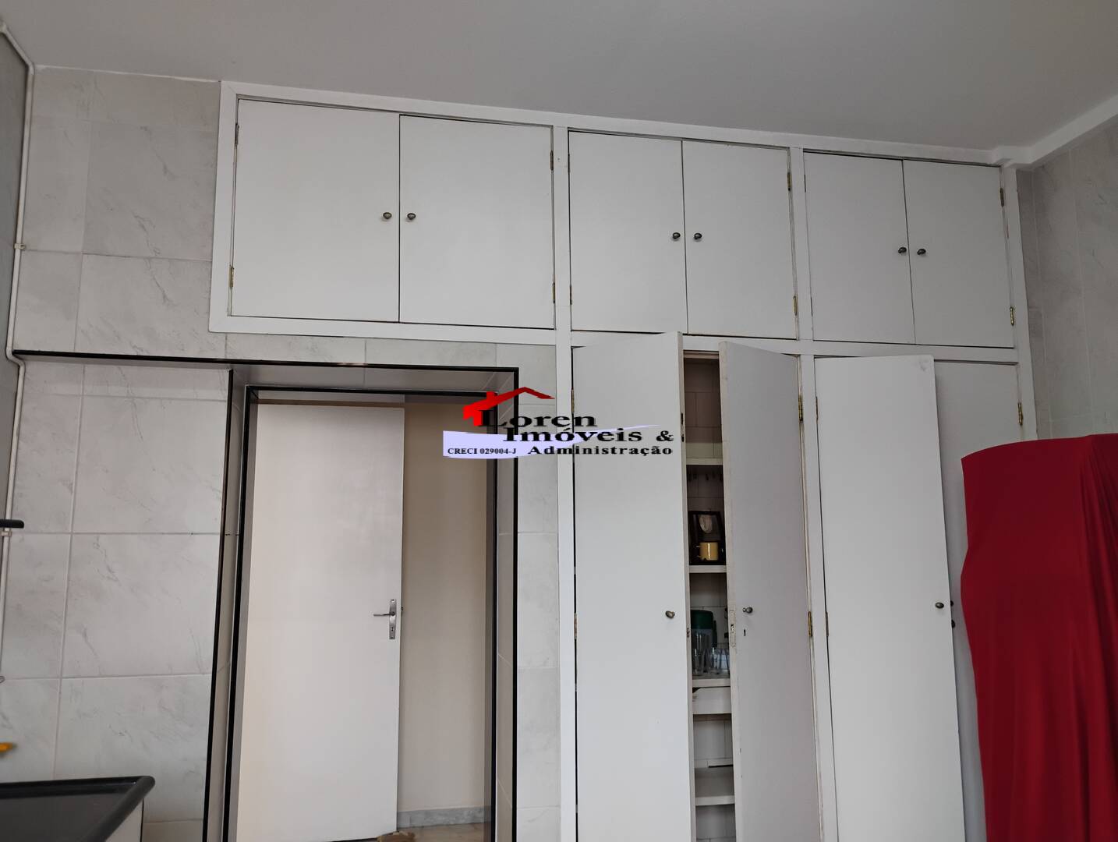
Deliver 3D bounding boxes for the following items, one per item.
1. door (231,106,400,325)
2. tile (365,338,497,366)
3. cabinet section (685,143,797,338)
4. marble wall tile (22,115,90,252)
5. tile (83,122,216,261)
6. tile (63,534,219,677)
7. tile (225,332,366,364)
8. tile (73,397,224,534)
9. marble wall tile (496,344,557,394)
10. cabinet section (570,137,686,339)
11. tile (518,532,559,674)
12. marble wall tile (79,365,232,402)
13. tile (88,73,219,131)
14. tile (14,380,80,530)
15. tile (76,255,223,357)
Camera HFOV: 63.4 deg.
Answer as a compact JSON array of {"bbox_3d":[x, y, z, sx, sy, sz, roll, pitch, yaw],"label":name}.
[{"bbox_3d":[-0.822,-0.718,3.102,0.544,0.763,0.030,1,-9,-11],"label":"door"},{"bbox_3d":[-0.444,-0.235,3.161,0.452,0.084,0.020,1,-9,-11],"label":"tile"},{"bbox_3d":[0.681,-0.688,3.456,0.427,0.763,0.040,1,-9,-11],"label":"cabinet section"},{"bbox_3d":[-1.670,-0.779,3.006,0.198,0.460,0.020,1,-9,-11],"label":"marble wall tile"},{"bbox_3d":[-1.357,-0.761,3.017,0.402,0.459,0.020,1,-9,-11],"label":"tile"},{"bbox_3d":[-1.350,0.597,2.944,0.453,0.453,0.020,1,-9,-11],"label":"tile"},{"bbox_3d":[-0.890,-0.243,3.076,0.456,0.088,0.020,1,-9,-11],"label":"tile"},{"bbox_3d":[-1.349,0.147,3.001,0.452,0.450,0.020,1,-9,-11],"label":"tile"},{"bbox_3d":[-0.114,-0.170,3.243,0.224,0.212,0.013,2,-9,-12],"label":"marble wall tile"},{"bbox_3d":[0.254,-0.695,3.375,0.438,0.757,0.040,1,-9,-11],"label":"cabinet section"},{"bbox_3d":[-0.073,0.604,3.071,0.137,0.446,0.020,1,-9,-11],"label":"tile"},{"bbox_3d":[-1.351,-0.127,3.053,0.461,0.115,0.020,1,-9,-11],"label":"marble wall tile"},{"bbox_3d":[-1.360,-1.077,3.064,0.401,0.180,0.020,1,-9,-11],"label":"tile"},{"bbox_3d":[-1.657,0.140,2.939,0.178,0.450,0.020,1,-9,-11],"label":"tile"},{"bbox_3d":[-1.327,-0.372,2.964,0.448,0.328,0.020,1,-9,-11],"label":"tile"}]

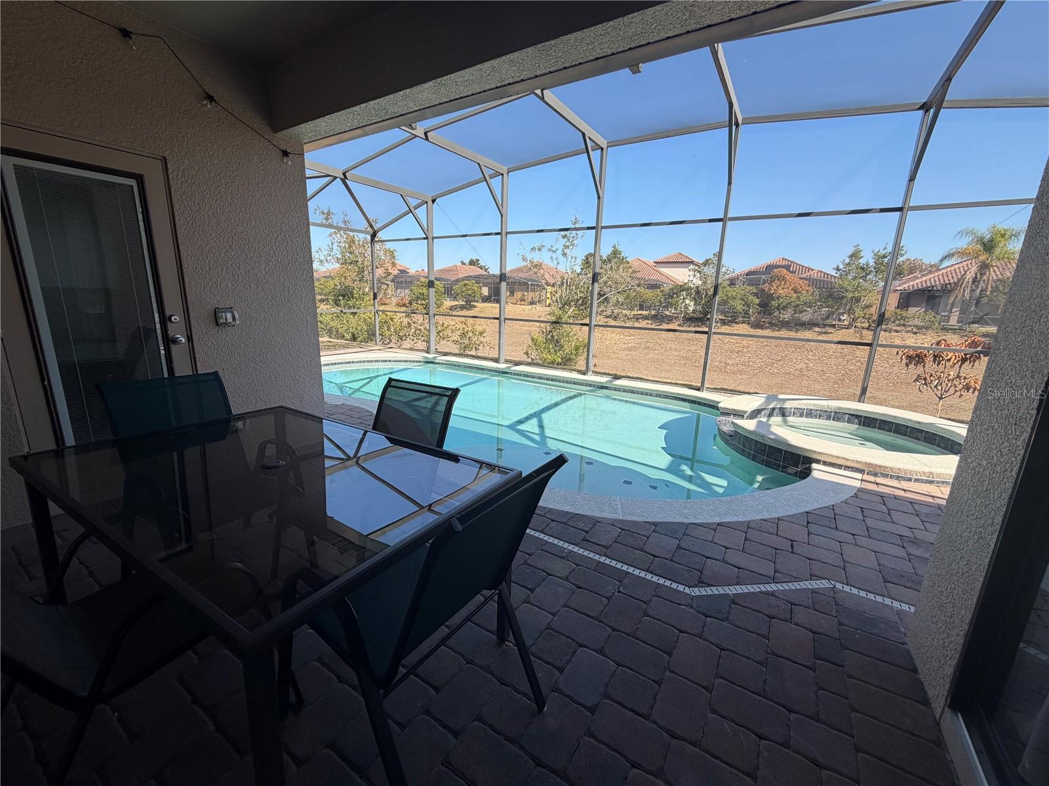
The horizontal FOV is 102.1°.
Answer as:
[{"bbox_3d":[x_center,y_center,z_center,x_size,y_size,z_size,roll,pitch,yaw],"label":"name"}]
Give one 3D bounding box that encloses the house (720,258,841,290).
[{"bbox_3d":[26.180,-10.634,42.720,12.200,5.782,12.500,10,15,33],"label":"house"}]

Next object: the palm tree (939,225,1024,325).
[{"bbox_3d":[29.411,-7.627,27.493,4.400,6.510,4.400,-10,17,-43],"label":"palm tree"}]

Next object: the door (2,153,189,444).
[{"bbox_3d":[-2.552,-0.409,2.579,0.060,2.040,0.830,10,15,33],"label":"door"}]

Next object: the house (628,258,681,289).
[{"bbox_3d":[13.867,-13.093,51.095,12.400,6.187,12.500,10,15,33],"label":"house"}]

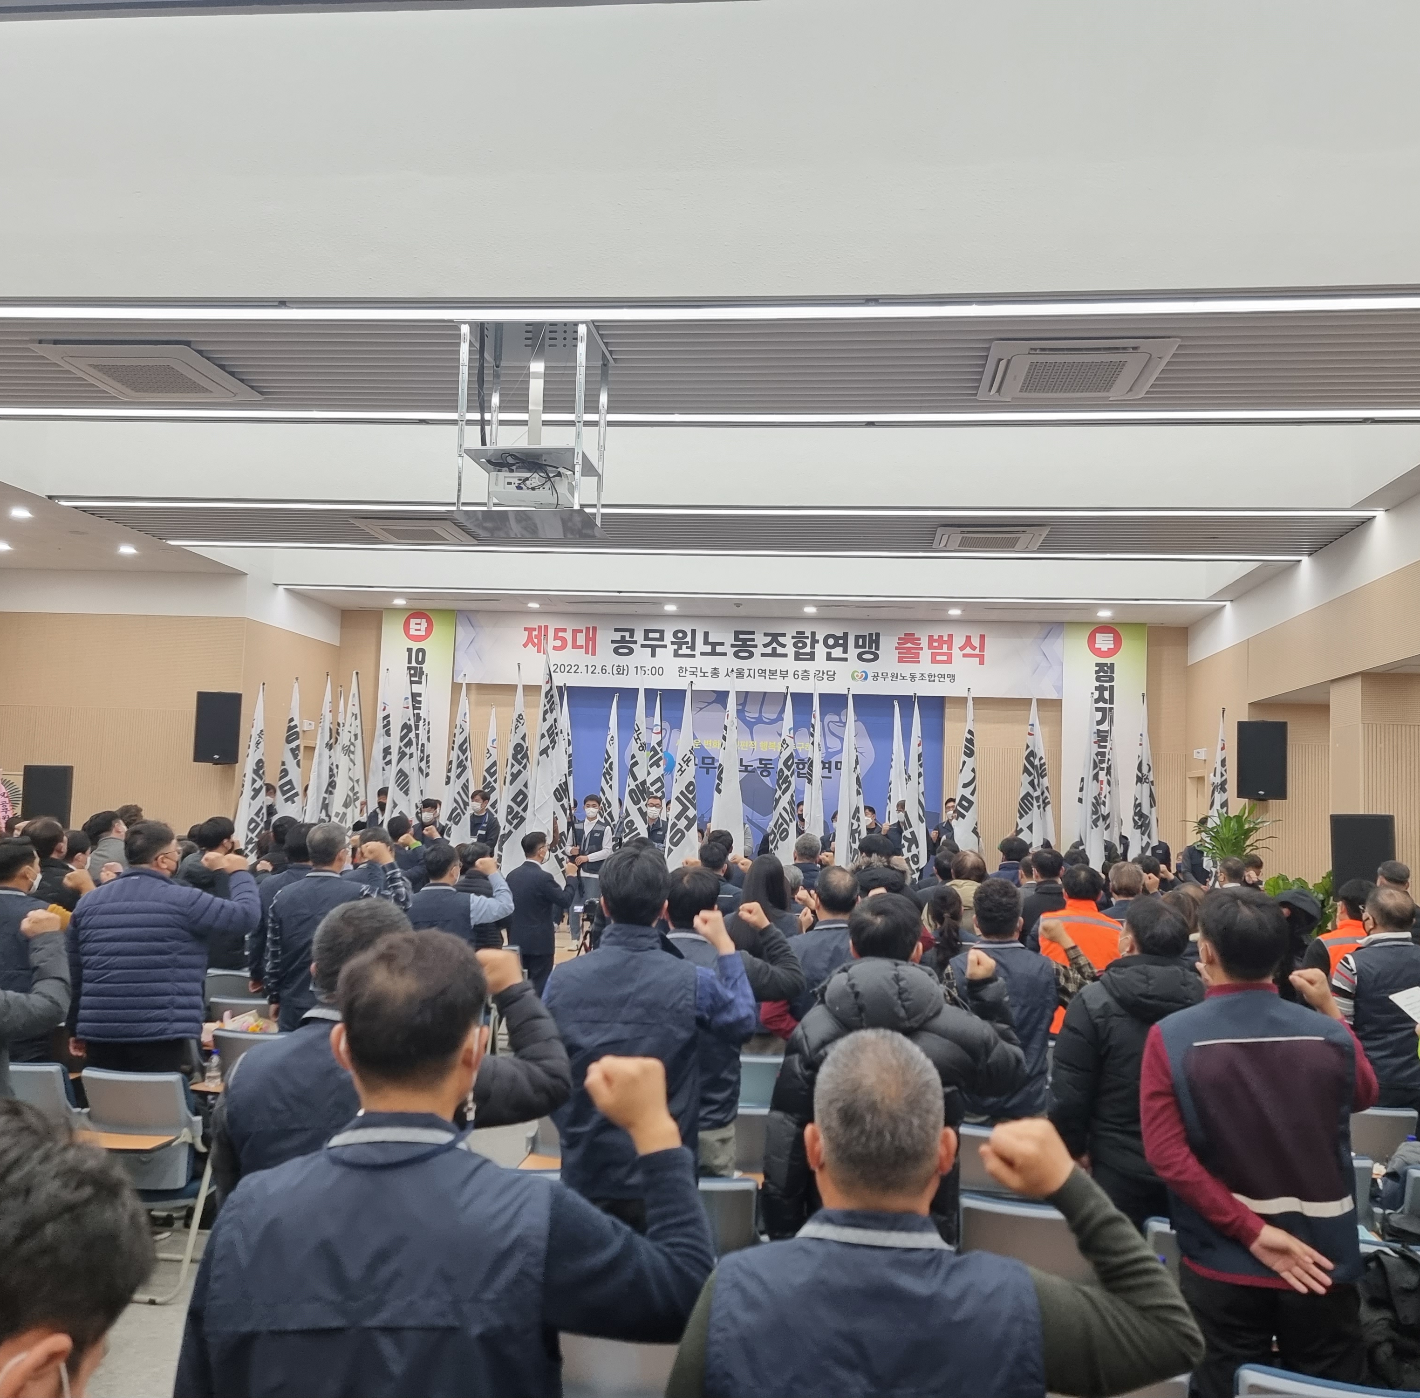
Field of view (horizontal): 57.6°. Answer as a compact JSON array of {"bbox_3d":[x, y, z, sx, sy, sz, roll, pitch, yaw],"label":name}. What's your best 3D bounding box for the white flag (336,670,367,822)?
[{"bbox_3d":[-4.196,0.685,14.831,0.360,2.000,0.220,2,-5,7],"label":"white flag"}]

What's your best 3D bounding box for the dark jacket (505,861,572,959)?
[{"bbox_3d":[-1.324,1.620,9.917,0.470,0.730,0.340,-1,-6,32],"label":"dark jacket"}]

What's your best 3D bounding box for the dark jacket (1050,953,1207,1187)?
[{"bbox_3d":[1.365,1.176,4.100,0.540,0.710,0.390,3,-5,-8],"label":"dark jacket"}]

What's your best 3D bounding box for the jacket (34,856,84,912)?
[{"bbox_3d":[-3.283,1.116,6.370,0.520,0.700,0.320,0,-5,19],"label":"jacket"}]

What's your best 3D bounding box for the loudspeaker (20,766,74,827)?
[{"bbox_3d":[-5.755,0.945,11.169,0.440,0.720,0.400,4,-5,-19],"label":"loudspeaker"}]

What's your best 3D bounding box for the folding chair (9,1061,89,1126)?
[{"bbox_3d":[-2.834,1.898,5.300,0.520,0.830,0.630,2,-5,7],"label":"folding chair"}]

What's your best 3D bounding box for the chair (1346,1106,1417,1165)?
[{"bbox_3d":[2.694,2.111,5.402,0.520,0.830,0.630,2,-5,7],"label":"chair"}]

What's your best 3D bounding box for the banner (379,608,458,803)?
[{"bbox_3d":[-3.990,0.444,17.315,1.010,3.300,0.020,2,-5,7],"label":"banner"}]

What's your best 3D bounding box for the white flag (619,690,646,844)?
[{"bbox_3d":[-0.899,0.870,14.987,0.360,2.000,0.270,2,-5,7],"label":"white flag"}]

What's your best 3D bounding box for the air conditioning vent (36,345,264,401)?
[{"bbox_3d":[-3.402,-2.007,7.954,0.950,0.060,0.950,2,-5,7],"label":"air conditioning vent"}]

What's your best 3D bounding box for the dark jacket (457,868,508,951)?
[{"bbox_3d":[-1.441,1.314,7.500,0.510,0.670,0.350,1,-5,15],"label":"dark jacket"}]

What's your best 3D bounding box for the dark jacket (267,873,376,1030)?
[{"bbox_3d":[-1.832,1.192,6.100,0.500,0.720,0.310,1,-5,12],"label":"dark jacket"}]

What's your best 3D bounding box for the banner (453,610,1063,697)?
[{"bbox_3d":[0.512,-0.587,16.838,7.970,0.970,0.020,2,-5,7],"label":"banner"}]

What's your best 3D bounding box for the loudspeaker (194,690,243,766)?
[{"bbox_3d":[-5.286,0.305,13.900,0.470,0.750,0.430,4,-5,-17],"label":"loudspeaker"}]

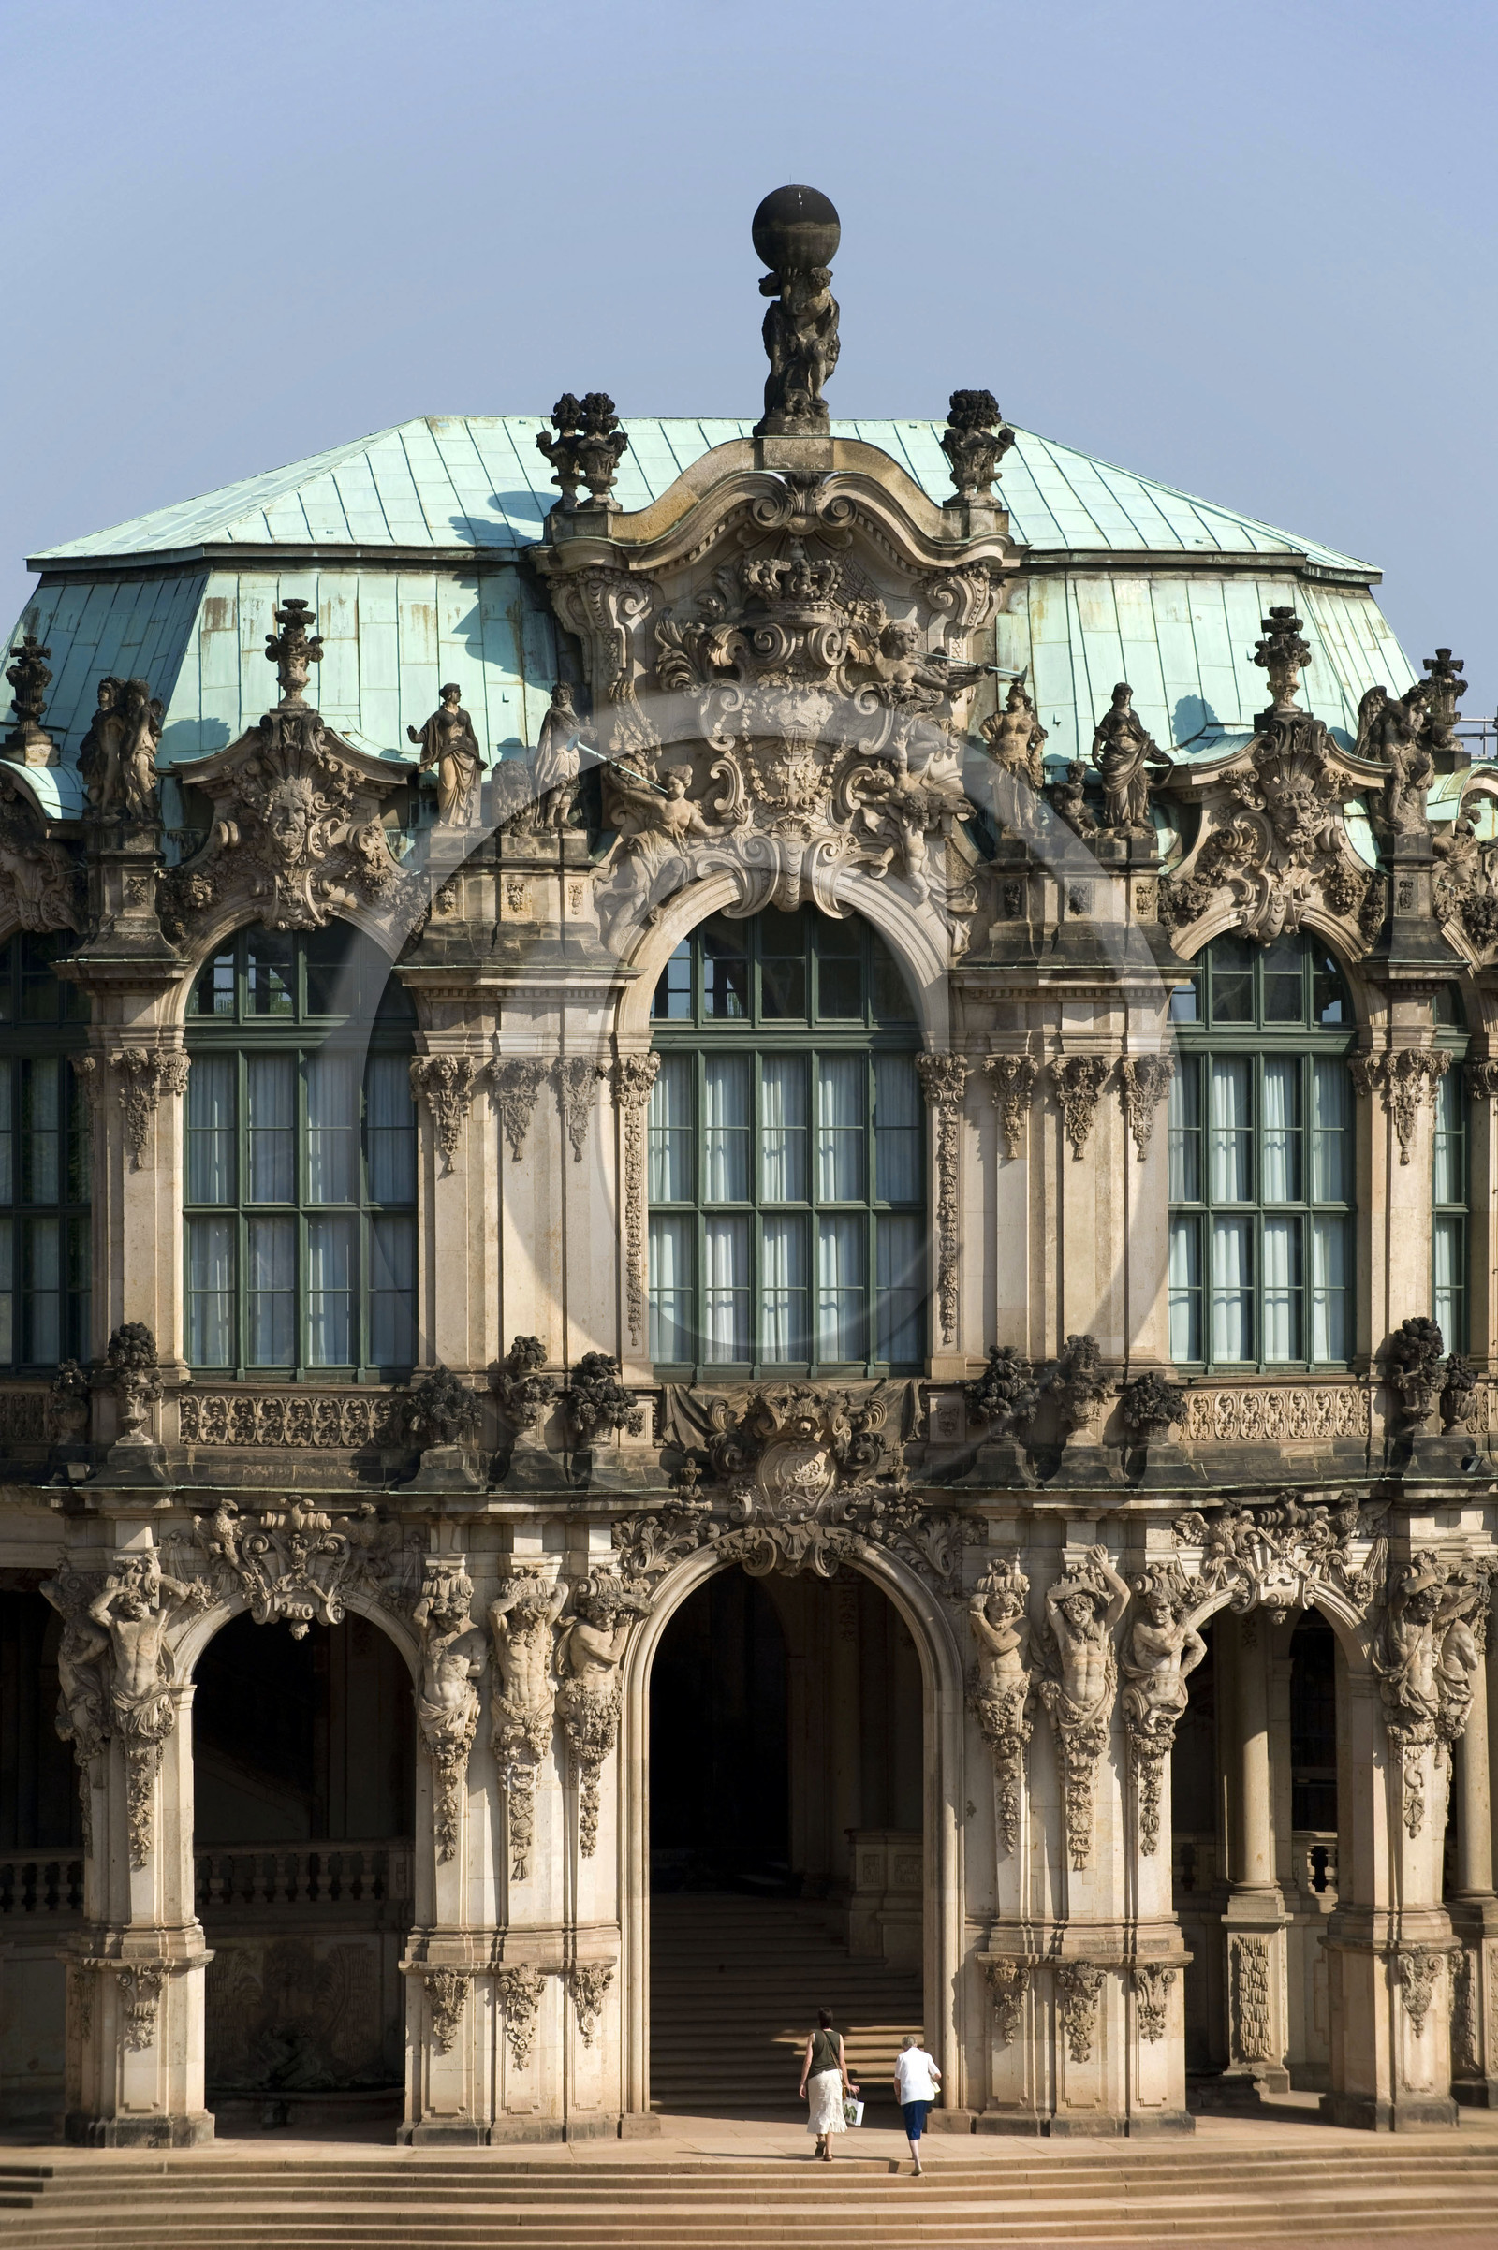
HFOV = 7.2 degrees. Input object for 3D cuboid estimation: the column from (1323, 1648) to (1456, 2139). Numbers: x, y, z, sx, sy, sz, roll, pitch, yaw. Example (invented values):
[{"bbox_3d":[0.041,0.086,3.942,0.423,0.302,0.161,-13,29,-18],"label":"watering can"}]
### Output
[{"bbox_3d":[7.286,8.639,135.000,1.200,5.600,1.250,0,-1,-20],"label":"column"}]

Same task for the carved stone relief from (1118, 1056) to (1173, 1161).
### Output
[{"bbox_3d":[4.649,-0.196,139.200,0.600,1.231,0.250,0,0,-22],"label":"carved stone relief"}]

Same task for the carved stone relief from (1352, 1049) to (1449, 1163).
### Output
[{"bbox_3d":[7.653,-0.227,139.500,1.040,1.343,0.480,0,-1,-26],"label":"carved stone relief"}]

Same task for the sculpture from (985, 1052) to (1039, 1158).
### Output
[{"bbox_3d":[2.955,-0.198,133.500,0.600,1.167,0.300,0,0,15],"label":"sculpture"}]

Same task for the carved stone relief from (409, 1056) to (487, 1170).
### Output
[{"bbox_3d":[-3.510,-0.143,138.200,0.860,1.324,0.300,0,0,6],"label":"carved stone relief"}]

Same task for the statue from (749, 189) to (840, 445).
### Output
[{"bbox_3d":[0.554,-9.495,138.600,1.050,2.956,1.050,0,-1,-13],"label":"statue"}]

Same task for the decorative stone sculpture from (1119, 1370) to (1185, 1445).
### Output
[{"bbox_3d":[4.530,3.196,133.600,0.750,0.840,0.700,0,-1,0],"label":"decorative stone sculpture"}]

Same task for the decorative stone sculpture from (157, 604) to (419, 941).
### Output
[{"bbox_3d":[-5.366,-4.107,138.300,2.950,3.913,0.950,0,0,12],"label":"decorative stone sculpture"}]

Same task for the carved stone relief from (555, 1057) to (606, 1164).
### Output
[{"bbox_3d":[-1.968,-0.164,138.400,0.560,1.244,0.240,0,0,-26],"label":"carved stone relief"}]

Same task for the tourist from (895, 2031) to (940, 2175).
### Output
[{"bbox_3d":[1.898,11.024,133.500,0.540,1.582,0.450,0,-1,-7],"label":"tourist"}]

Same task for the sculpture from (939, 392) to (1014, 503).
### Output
[{"bbox_3d":[2.602,-7.730,135.200,0.750,1.290,0.650,0,0,-10],"label":"sculpture"}]

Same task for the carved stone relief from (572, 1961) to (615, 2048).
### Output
[{"bbox_3d":[-1.753,9.841,133.000,0.200,0.950,0.530,-1,-1,45],"label":"carved stone relief"}]

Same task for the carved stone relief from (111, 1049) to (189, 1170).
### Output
[{"bbox_3d":[-6.902,-0.183,136.900,0.870,1.399,0.420,0,-1,5],"label":"carved stone relief"}]

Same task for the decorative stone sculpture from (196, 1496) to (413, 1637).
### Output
[{"bbox_3d":[-4.956,4.919,132.300,2.400,1.600,0.600,0,-1,8],"label":"decorative stone sculpture"}]

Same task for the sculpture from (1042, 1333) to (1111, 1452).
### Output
[{"bbox_3d":[3.810,3.113,138.300,0.800,1.325,0.700,0,0,-9],"label":"sculpture"}]

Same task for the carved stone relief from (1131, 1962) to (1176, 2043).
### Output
[{"bbox_3d":[4.529,9.831,133.000,0.500,0.887,0.200,0,0,-14],"label":"carved stone relief"}]

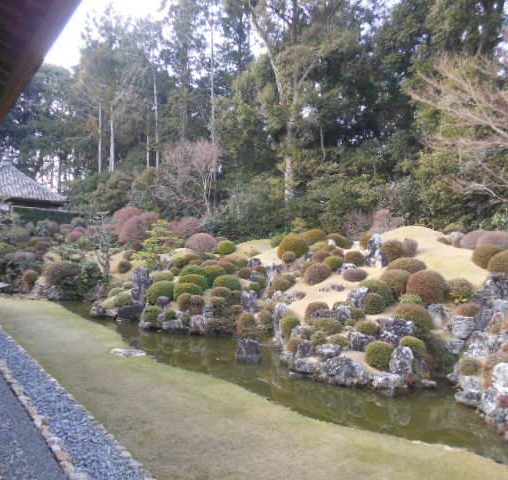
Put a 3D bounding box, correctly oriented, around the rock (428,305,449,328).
[{"bbox_3d":[4.407,1.837,11.100,0.450,0.560,0.420,0,-2,22],"label":"rock"}]

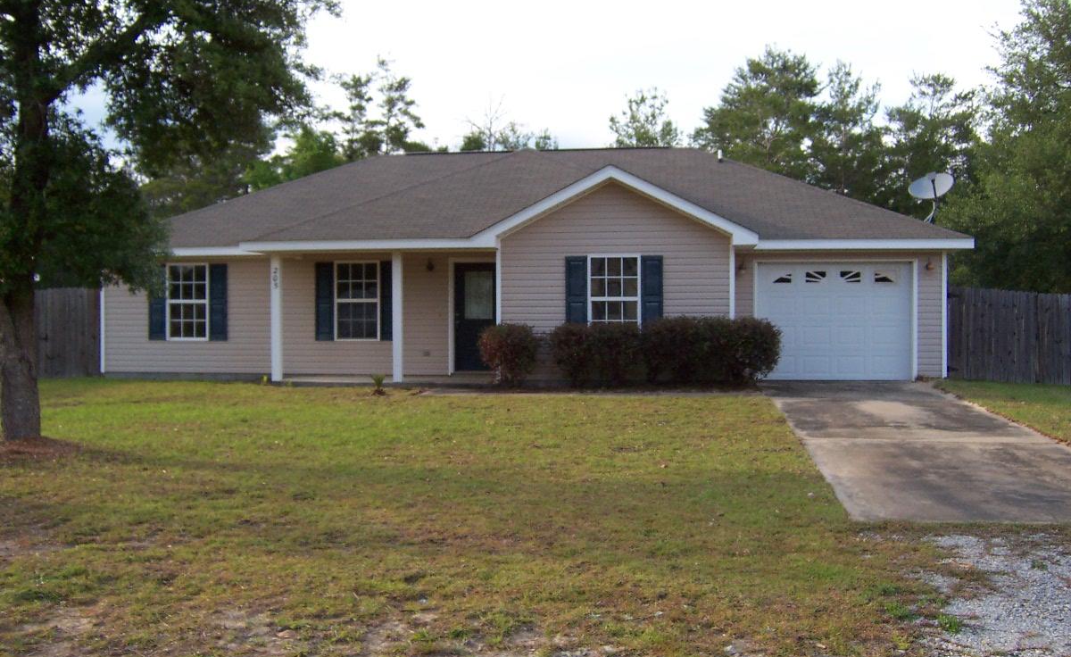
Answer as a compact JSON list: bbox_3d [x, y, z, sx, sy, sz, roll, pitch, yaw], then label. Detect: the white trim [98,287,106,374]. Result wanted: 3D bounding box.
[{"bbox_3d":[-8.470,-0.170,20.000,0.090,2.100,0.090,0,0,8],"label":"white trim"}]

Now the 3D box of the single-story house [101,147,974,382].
[{"bbox_3d":[-0.140,-1.570,22.600,16.500,5.000,10.700,0,0,8],"label":"single-story house"}]

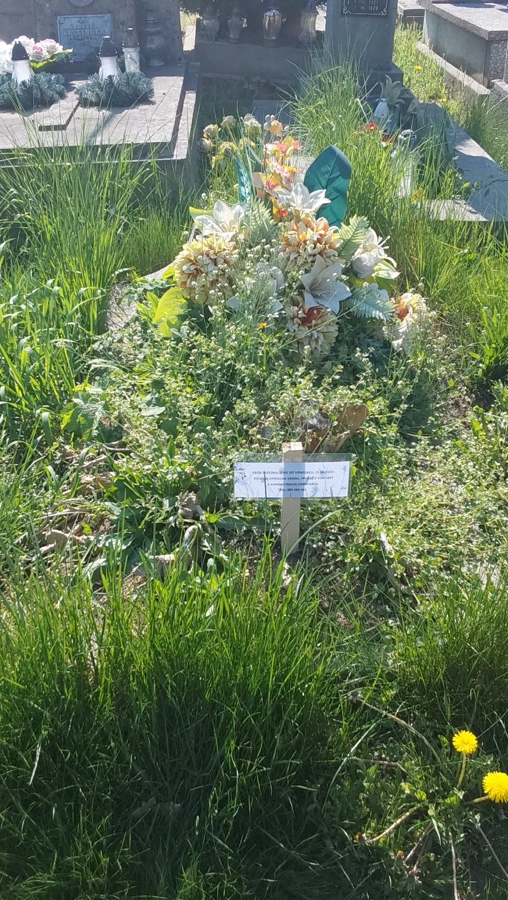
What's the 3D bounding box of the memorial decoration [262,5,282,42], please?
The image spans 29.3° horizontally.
[{"bbox_3d":[0.117,-2.715,6.134,0.125,0.250,0.125,0,31,-2],"label":"memorial decoration"}]

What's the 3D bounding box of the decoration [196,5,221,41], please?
[{"bbox_3d":[-0.287,-2.705,6.127,0.145,0.235,0.145,0,31,-2],"label":"decoration"}]

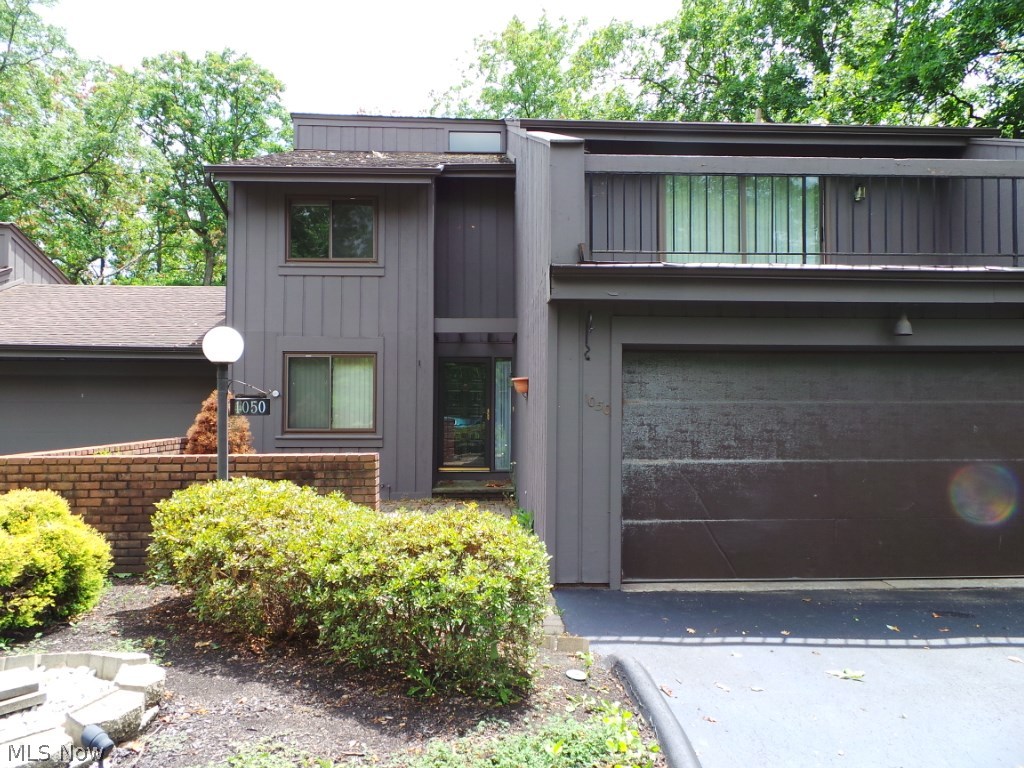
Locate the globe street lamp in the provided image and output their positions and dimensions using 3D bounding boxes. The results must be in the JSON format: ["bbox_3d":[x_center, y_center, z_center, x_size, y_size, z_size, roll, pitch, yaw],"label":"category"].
[{"bbox_3d":[-2.118,0.569,4.960,0.305,1.980,0.305,0,-1,-2],"label":"globe street lamp"}]

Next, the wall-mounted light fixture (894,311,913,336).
[{"bbox_3d":[3.424,-0.529,5.950,0.158,0.225,0.220,0,-1,-2],"label":"wall-mounted light fixture"}]

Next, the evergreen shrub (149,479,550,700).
[{"bbox_3d":[-1.110,1.169,4.420,2.600,0.980,1.020,0,-1,24],"label":"evergreen shrub"}]

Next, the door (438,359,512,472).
[{"bbox_3d":[-0.654,0.565,12.200,1.330,2.050,0.120,0,-1,-2],"label":"door"}]

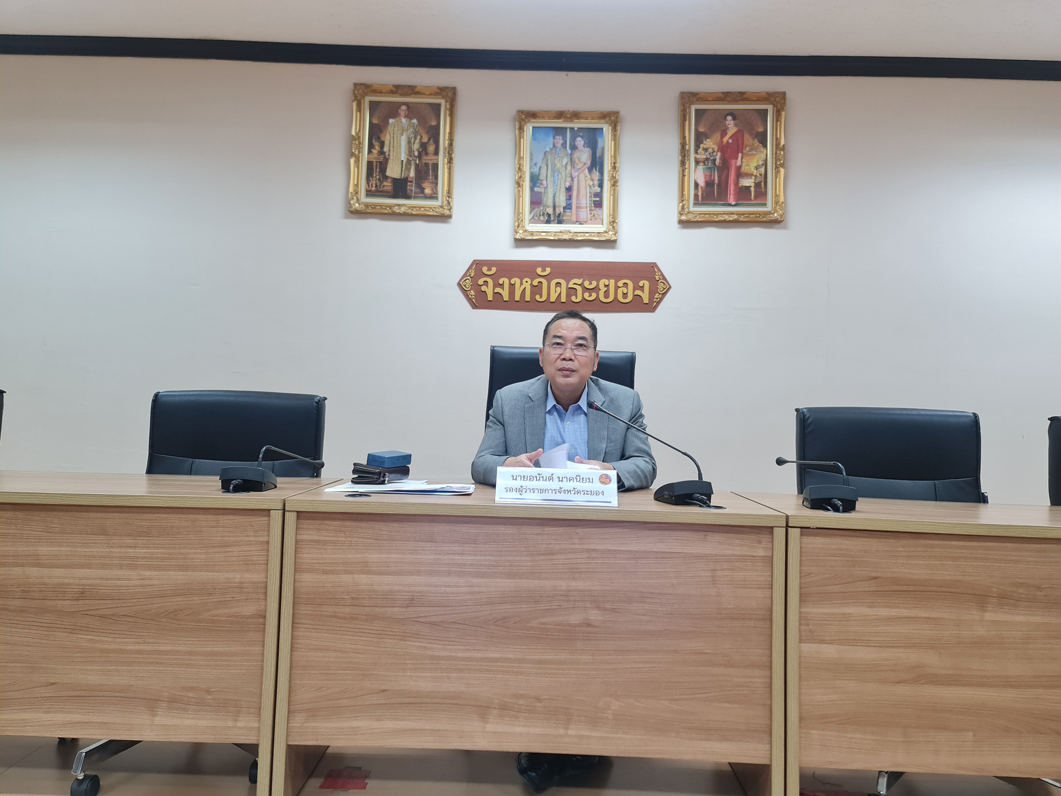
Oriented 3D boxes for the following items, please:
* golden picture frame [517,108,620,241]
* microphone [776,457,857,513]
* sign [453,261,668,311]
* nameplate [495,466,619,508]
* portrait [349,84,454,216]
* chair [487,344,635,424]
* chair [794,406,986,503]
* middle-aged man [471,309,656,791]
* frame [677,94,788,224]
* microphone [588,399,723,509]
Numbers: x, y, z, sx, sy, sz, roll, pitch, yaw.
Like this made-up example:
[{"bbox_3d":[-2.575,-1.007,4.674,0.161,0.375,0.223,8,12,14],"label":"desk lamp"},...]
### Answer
[{"bbox_3d":[0.169,-1.030,3.554,0.480,0.603,0.050,2,-2,1],"label":"golden picture frame"},{"bbox_3d":[0.778,0.229,2.132,0.122,0.120,0.355,2,-1,-3],"label":"microphone"},{"bbox_3d":[0.155,-0.507,3.493,0.970,0.227,0.030,2,-1,1],"label":"sign"},{"bbox_3d":[0.066,0.220,1.917,0.302,0.087,0.085,2,-1,0],"label":"nameplate"},{"bbox_3d":[-0.599,-1.153,3.571,0.480,0.603,0.050,2,-2,1],"label":"portrait"},{"bbox_3d":[0.099,0.433,2.546,0.660,1.200,0.720,2,-2,1],"label":"chair"},{"bbox_3d":[1.128,0.538,2.196,0.650,1.026,0.690,2,-1,4],"label":"chair"},{"bbox_3d":[0.091,0.372,2.348,0.580,1.310,0.720,2,-2,1],"label":"middle-aged man"},{"bbox_3d":[0.919,-1.089,3.475,0.468,0.582,0.055,2,2,1],"label":"frame"},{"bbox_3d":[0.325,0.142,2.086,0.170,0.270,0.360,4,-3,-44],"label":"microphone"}]

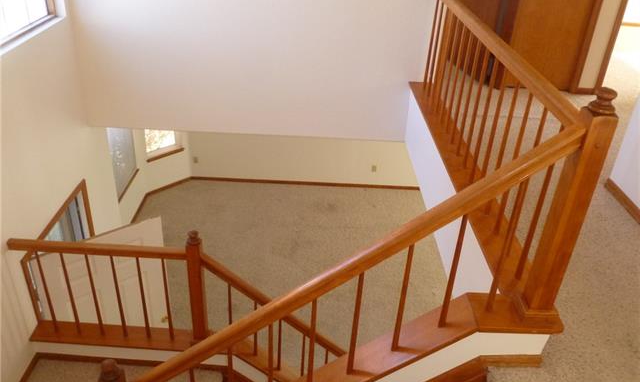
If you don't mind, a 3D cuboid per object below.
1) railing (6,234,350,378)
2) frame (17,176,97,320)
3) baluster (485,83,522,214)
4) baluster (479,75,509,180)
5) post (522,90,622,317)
[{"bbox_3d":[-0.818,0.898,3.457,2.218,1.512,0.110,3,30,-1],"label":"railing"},{"bbox_3d":[-1.976,1.063,4.242,0.110,2.060,1.020,3,30,-1],"label":"frame"},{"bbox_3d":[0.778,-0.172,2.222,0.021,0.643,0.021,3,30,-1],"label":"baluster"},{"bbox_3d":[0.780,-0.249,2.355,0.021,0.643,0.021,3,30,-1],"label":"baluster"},{"bbox_3d":[0.795,0.063,1.661,0.085,0.806,0.085,3,30,-1],"label":"post"}]

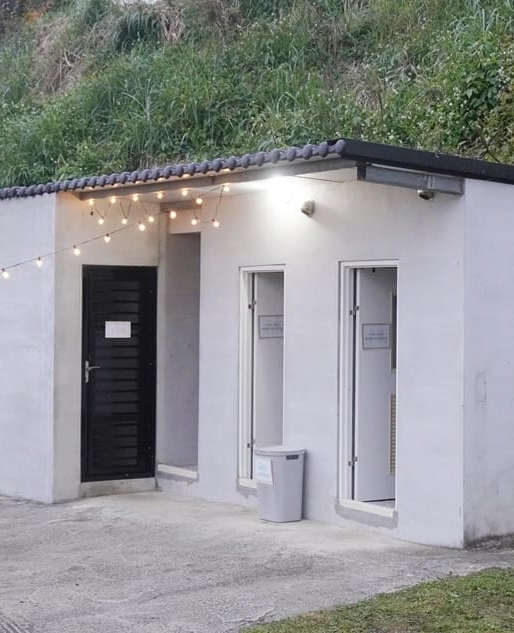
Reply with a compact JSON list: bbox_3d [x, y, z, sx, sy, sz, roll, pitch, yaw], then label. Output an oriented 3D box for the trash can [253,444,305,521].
[{"bbox_3d":[0.198,1.403,11.200,0.320,0.590,0.380,0,0,-33],"label":"trash can"}]

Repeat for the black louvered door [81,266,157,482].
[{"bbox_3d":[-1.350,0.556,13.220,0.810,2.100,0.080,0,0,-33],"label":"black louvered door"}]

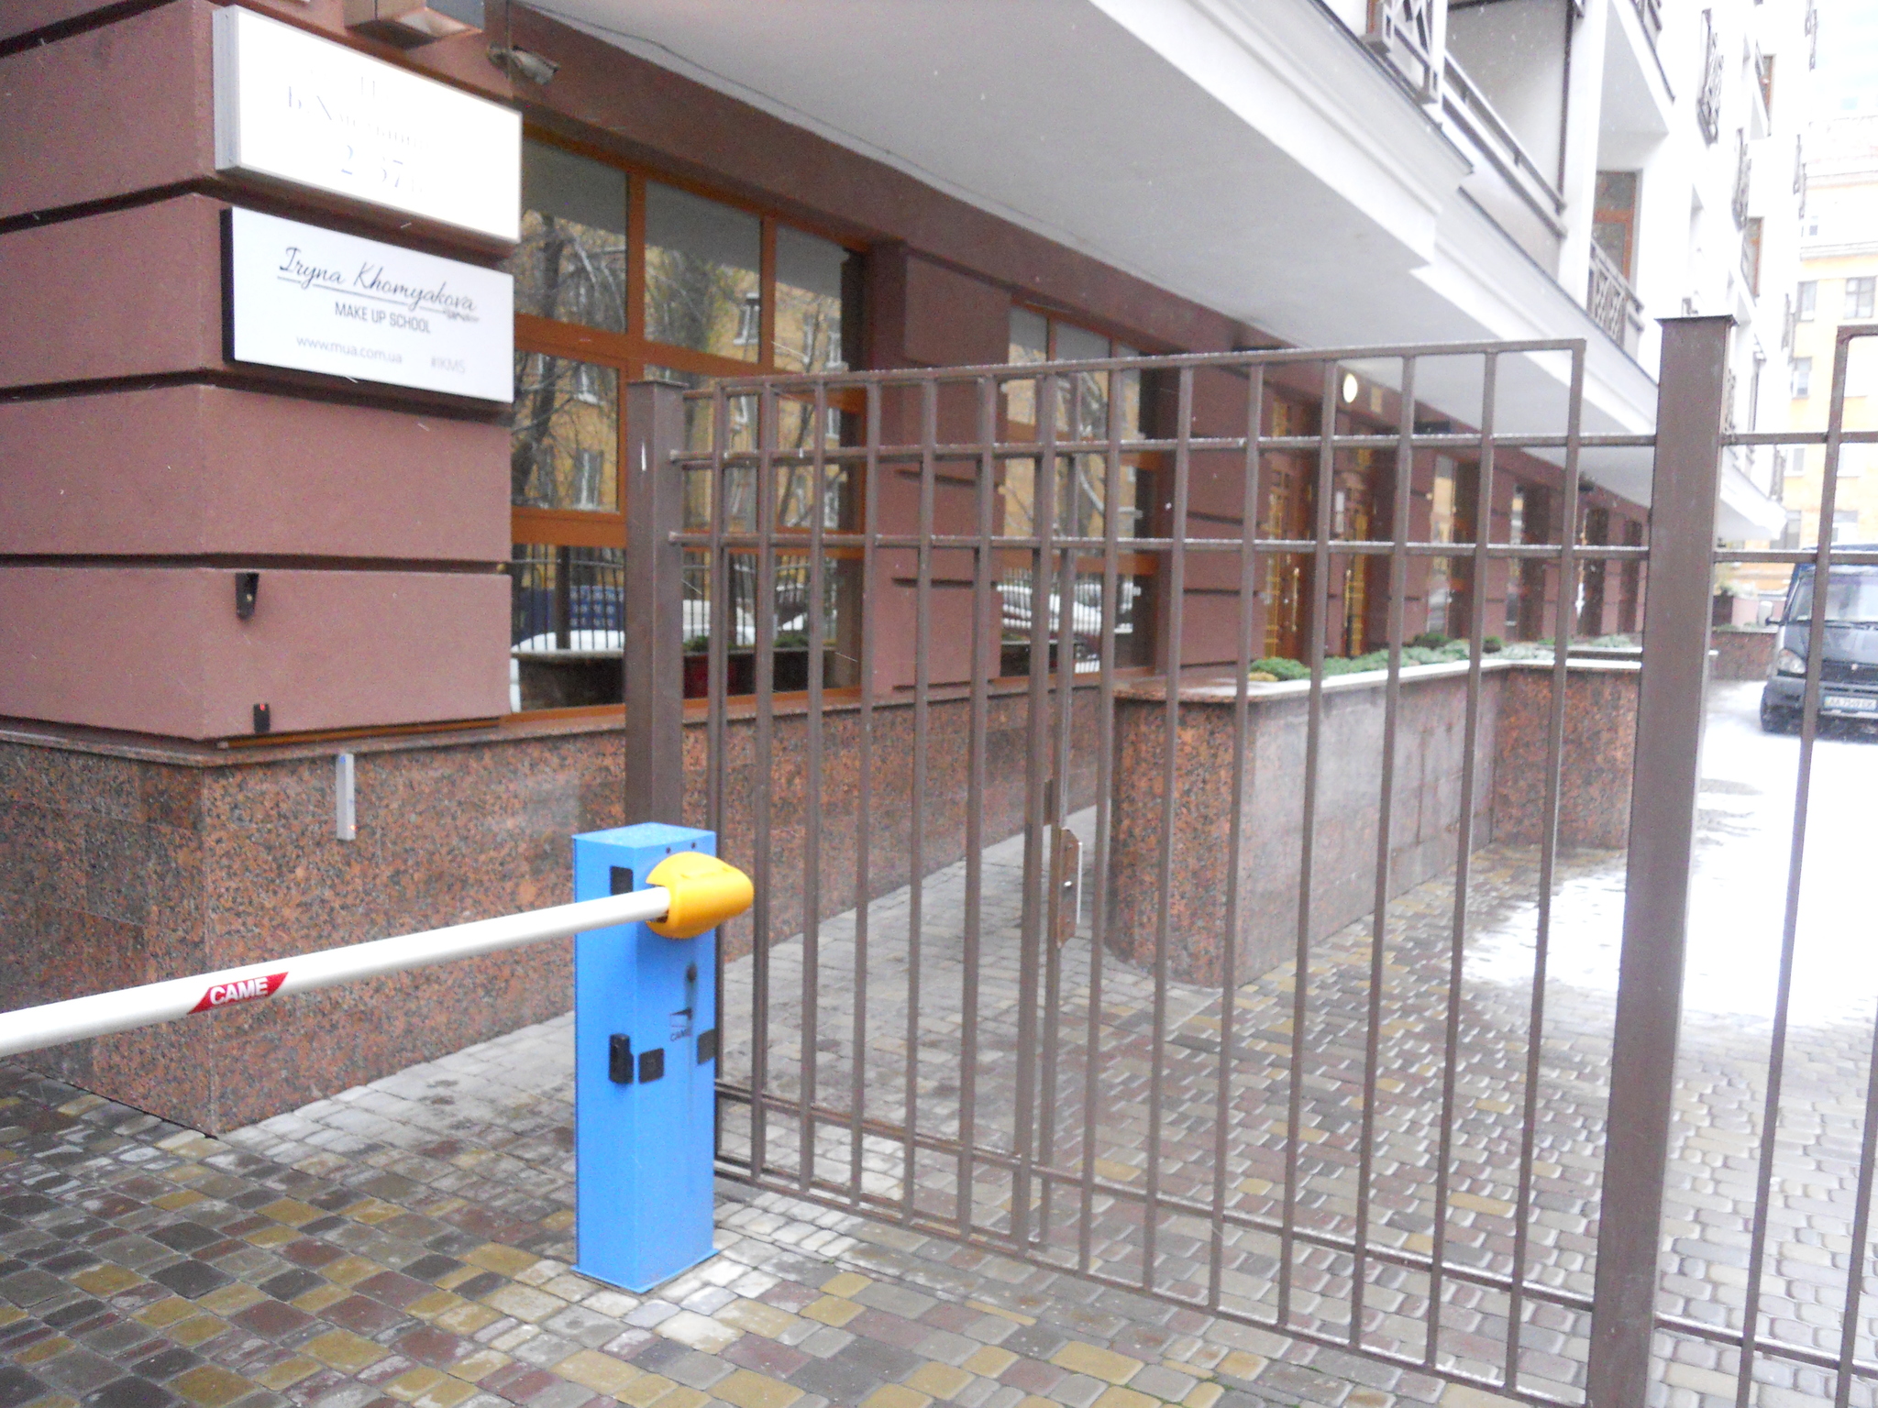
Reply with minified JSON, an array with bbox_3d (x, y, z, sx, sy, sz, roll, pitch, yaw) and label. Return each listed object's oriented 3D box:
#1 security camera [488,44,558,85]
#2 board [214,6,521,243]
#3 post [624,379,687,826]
[{"bbox_3d":[-1.352,-2.085,4.955,0.205,0.080,0.115,12,-2,-37],"label":"security camera"},{"bbox_3d":[-1.662,-1.685,4.526,0.110,0.412,1.010,4,6,31],"label":"board"},{"bbox_3d":[-0.768,0.210,4.104,0.108,2.110,0.108,4,6,31],"label":"post"}]

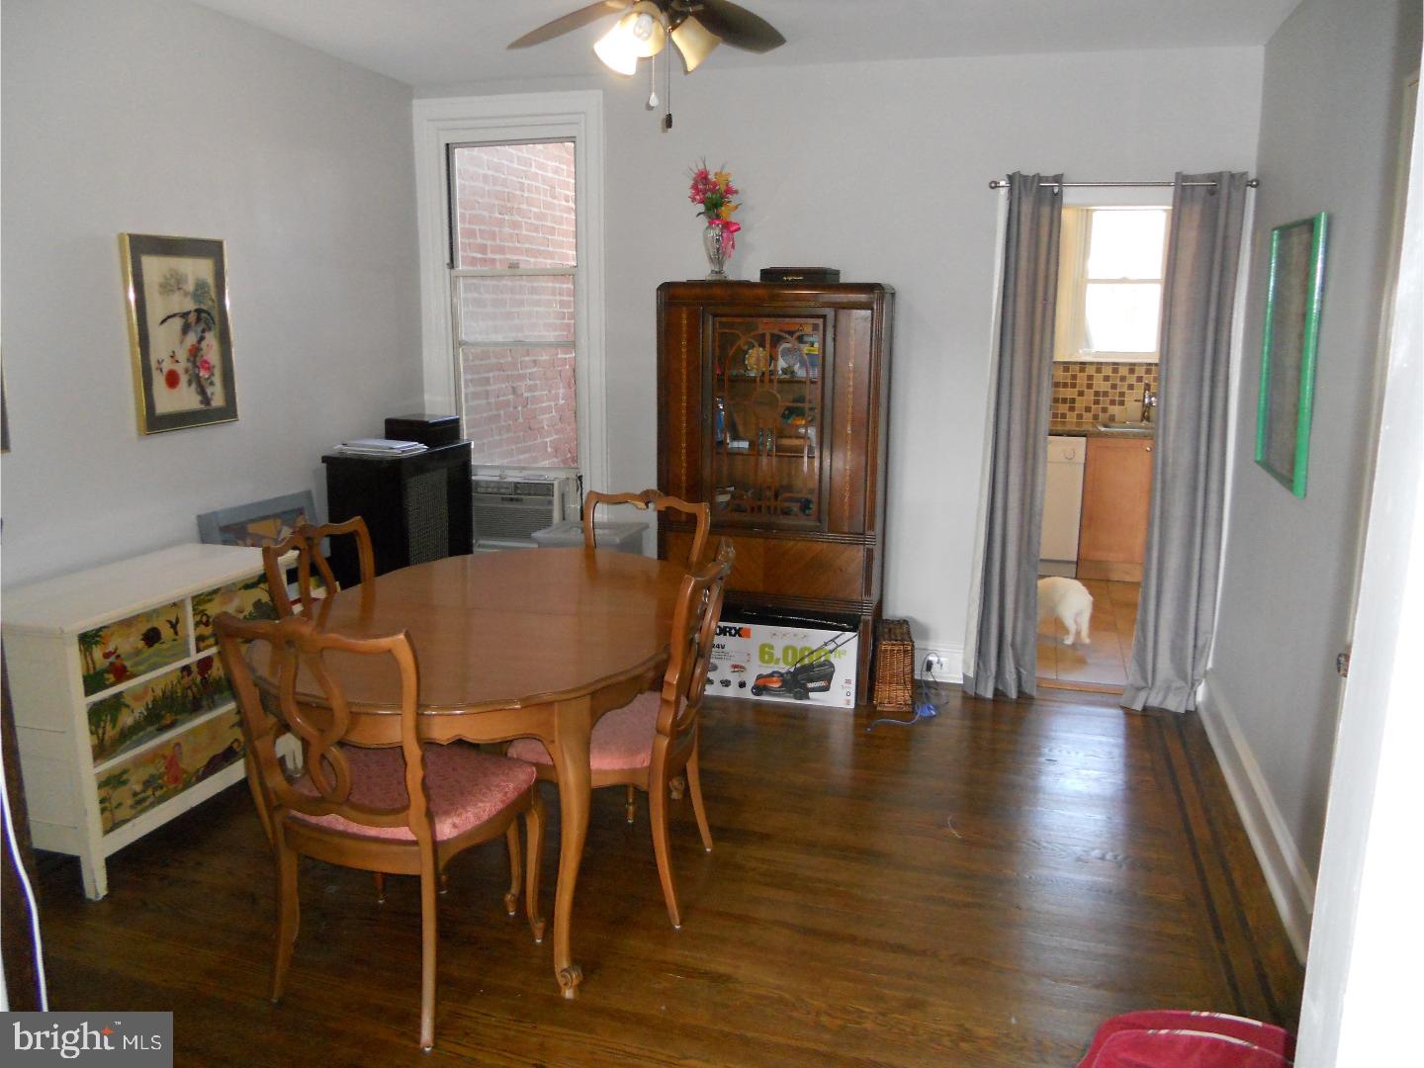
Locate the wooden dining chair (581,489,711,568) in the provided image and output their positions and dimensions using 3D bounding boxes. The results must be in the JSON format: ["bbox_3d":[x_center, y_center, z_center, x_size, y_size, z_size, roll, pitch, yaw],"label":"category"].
[{"bbox_3d":[-0.356,0.372,3.709,0.509,0.968,0.536,6,13,27],"label":"wooden dining chair"}]

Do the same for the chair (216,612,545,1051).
[{"bbox_3d":[-0.741,0.597,2.596,0.509,0.968,0.536,5,12,20],"label":"chair"}]

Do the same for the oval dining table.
[{"bbox_3d":[-0.587,0.578,3.193,1.100,0.764,1.620,2,12,10],"label":"oval dining table"}]

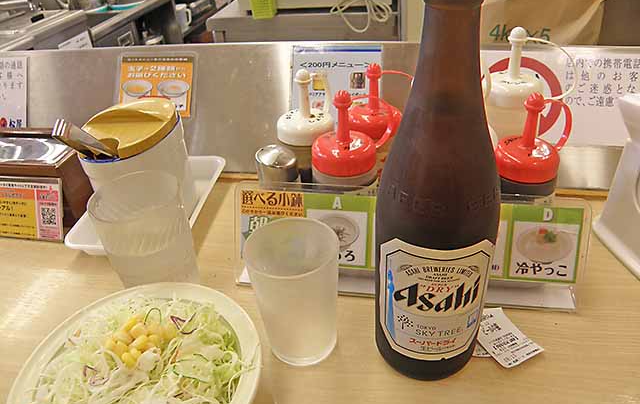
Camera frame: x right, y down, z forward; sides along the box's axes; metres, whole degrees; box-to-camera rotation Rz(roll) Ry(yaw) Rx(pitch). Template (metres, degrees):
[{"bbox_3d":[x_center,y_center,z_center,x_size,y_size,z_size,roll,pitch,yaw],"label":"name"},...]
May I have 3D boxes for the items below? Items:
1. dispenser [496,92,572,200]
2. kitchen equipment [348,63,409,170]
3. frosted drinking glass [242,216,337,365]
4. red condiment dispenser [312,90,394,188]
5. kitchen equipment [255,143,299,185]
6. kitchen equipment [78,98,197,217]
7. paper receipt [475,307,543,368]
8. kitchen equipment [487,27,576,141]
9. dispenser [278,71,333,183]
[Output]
[{"bbox_3d":[0.163,-0.016,0.389,0.059,0.152,0.055,-5,33,0],"label":"dispenser"},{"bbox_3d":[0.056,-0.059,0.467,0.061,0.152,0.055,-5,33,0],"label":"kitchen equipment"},{"bbox_3d":[-0.015,0.067,0.340,0.063,0.091,0.063,-5,33,0],"label":"frosted drinking glass"},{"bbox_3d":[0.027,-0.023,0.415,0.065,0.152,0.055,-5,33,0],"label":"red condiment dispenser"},{"bbox_3d":[-0.040,-0.007,0.460,0.039,0.085,0.039,-5,33,0],"label":"kitchen equipment"},{"bbox_3d":[-0.177,-0.032,0.478,0.100,0.120,0.100,18,39,30],"label":"kitchen equipment"},{"bbox_3d":[0.135,0.097,0.353,0.032,0.006,0.046,-16,35,-17],"label":"paper receipt"},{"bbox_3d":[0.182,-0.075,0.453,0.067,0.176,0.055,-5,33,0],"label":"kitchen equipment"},{"bbox_3d":[-0.011,-0.053,0.466,0.055,0.152,0.055,-5,33,0],"label":"dispenser"}]

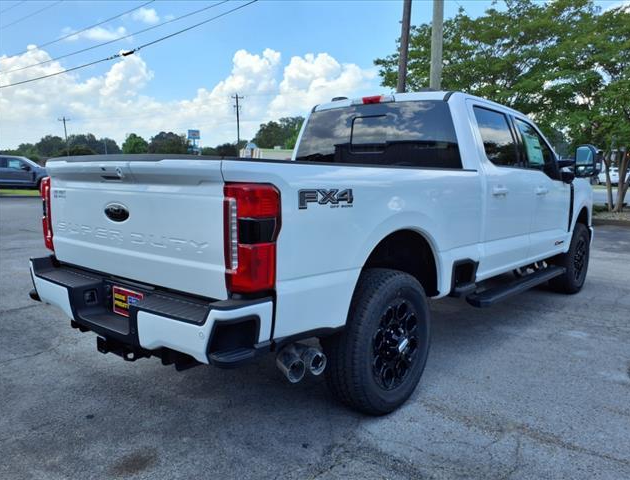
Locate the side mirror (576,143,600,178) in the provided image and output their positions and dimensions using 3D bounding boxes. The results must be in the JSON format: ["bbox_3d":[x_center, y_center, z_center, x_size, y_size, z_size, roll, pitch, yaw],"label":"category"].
[{"bbox_3d":[2.630,-0.755,4.803,0.215,0.320,0.180,6,8,40],"label":"side mirror"}]

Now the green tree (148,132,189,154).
[{"bbox_3d":[-22.399,-12.186,75.877,7.500,8.200,7.000,-2,7,-16],"label":"green tree"}]

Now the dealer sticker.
[{"bbox_3d":[-0.982,0.340,2.611,0.305,0.152,0.020,6,8,40],"label":"dealer sticker"}]

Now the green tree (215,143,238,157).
[{"bbox_3d":[-14.789,-12.507,82.795,5.000,7.250,5.000,-1,7,-10],"label":"green tree"}]

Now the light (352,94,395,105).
[{"bbox_3d":[0.475,-1.155,4.077,0.420,0.055,0.060,6,8,40],"label":"light"}]

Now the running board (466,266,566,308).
[{"bbox_3d":[1.827,0.377,4.403,0.170,0.080,2.170,6,8,40],"label":"running board"}]

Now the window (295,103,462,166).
[{"bbox_3d":[0.447,-0.822,4.087,1.570,0.540,0.100,6,0,40],"label":"window"}]

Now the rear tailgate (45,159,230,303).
[{"bbox_3d":[-0.951,-0.119,2.557,1.650,0.600,0.120,6,8,40],"label":"rear tailgate"}]

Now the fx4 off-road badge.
[{"bbox_3d":[0.059,-0.183,2.226,0.015,0.090,0.385,6,8,40],"label":"fx4 off-road badge"}]

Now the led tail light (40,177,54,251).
[{"bbox_3d":[-1.604,-0.167,3.160,0.150,0.450,0.200,6,8,40],"label":"led tail light"}]

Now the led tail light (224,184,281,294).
[{"bbox_3d":[-0.248,-0.011,1.998,0.145,0.440,0.200,6,8,40],"label":"led tail light"}]

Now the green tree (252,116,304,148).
[{"bbox_3d":[-4.648,-11.320,64.941,7.800,9.350,7.500,0,7,-4],"label":"green tree"}]

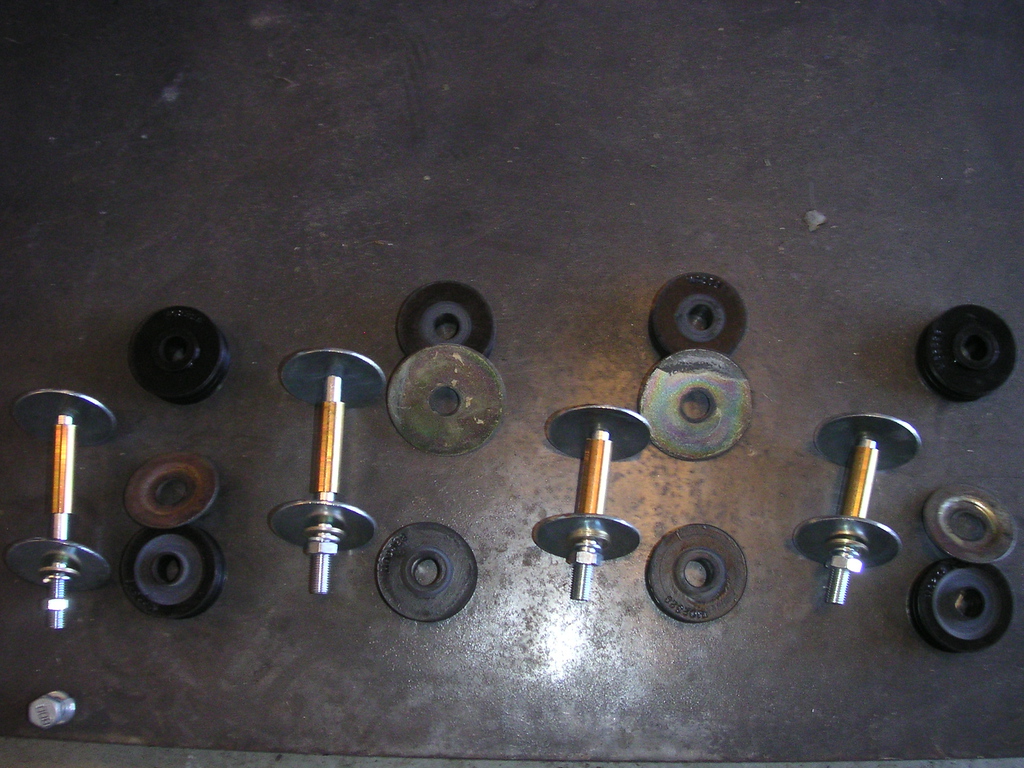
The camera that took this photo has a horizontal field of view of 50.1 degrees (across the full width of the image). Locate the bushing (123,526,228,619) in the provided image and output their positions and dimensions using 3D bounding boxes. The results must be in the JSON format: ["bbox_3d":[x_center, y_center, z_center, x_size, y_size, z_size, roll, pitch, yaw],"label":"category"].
[{"bbox_3d":[-0.184,0.103,0.596,0.050,0.020,0.050,0,78,-1],"label":"bushing"}]

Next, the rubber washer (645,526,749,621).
[{"bbox_3d":[0.101,0.104,0.599,0.052,0.019,0.052,0,78,-1],"label":"rubber washer"}]

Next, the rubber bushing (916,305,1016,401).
[{"bbox_3d":[0.299,-0.020,0.721,0.061,0.025,0.061,1,77,-2],"label":"rubber bushing"}]

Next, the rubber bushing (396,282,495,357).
[{"bbox_3d":[-0.044,-0.036,0.713,0.061,0.020,0.061,1,77,-2],"label":"rubber bushing"}]

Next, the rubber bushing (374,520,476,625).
[{"bbox_3d":[-0.053,0.116,0.676,0.061,0.022,0.061,1,77,-2],"label":"rubber bushing"}]

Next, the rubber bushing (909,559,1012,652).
[{"bbox_3d":[0.281,0.138,0.685,0.061,0.022,0.061,1,77,-2],"label":"rubber bushing"}]

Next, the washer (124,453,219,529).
[{"bbox_3d":[-0.187,0.058,0.602,0.050,0.006,0.050,0,51,-4],"label":"washer"}]

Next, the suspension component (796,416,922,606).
[{"bbox_3d":[0.211,0.078,0.675,0.065,0.062,0.117,14,77,1],"label":"suspension component"}]

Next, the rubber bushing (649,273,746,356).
[{"bbox_3d":[0.122,-0.042,0.721,0.061,0.020,0.061,1,77,-2],"label":"rubber bushing"}]

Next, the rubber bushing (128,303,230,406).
[{"bbox_3d":[-0.188,-0.016,0.621,0.052,0.020,0.052,0,78,-1],"label":"rubber bushing"}]

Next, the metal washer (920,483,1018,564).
[{"bbox_3d":[0.252,0.076,0.602,0.050,0.006,0.050,0,51,-4],"label":"metal washer"}]

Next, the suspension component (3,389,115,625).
[{"bbox_3d":[-0.241,0.068,0.585,0.057,0.055,0.121,-2,78,-1],"label":"suspension component"}]

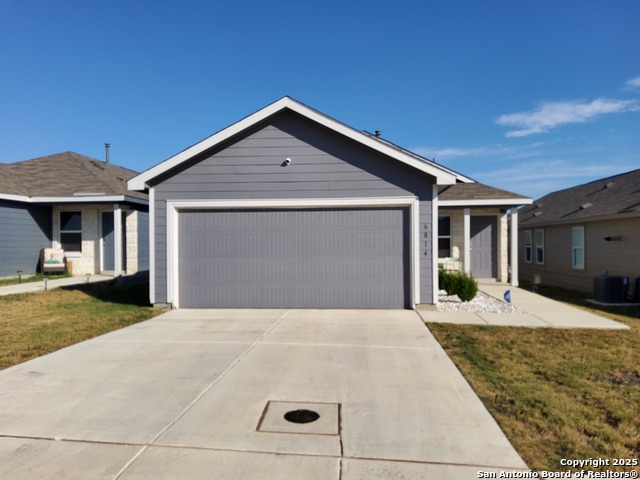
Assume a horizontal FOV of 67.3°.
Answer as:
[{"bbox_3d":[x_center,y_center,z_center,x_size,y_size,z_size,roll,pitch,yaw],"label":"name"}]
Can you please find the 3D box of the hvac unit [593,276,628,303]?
[{"bbox_3d":[8.334,1.384,13.790,0.680,0.750,0.680,0,0,5],"label":"hvac unit"}]

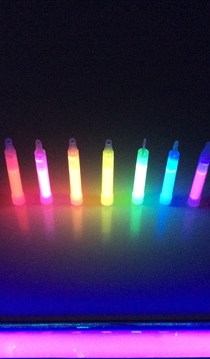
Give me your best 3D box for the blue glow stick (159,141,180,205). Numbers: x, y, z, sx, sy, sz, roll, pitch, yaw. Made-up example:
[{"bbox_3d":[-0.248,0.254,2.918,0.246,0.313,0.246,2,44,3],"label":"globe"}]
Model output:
[{"bbox_3d":[0.077,-0.008,0.519,0.013,0.103,0.013,2,47,0],"label":"blue glow stick"}]

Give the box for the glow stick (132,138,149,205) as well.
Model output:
[{"bbox_3d":[0.042,-0.009,0.520,0.013,0.103,0.013,2,47,0],"label":"glow stick"}]

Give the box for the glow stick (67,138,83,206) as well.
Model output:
[{"bbox_3d":[-0.035,-0.009,0.518,0.013,0.103,0.013,2,47,0],"label":"glow stick"}]

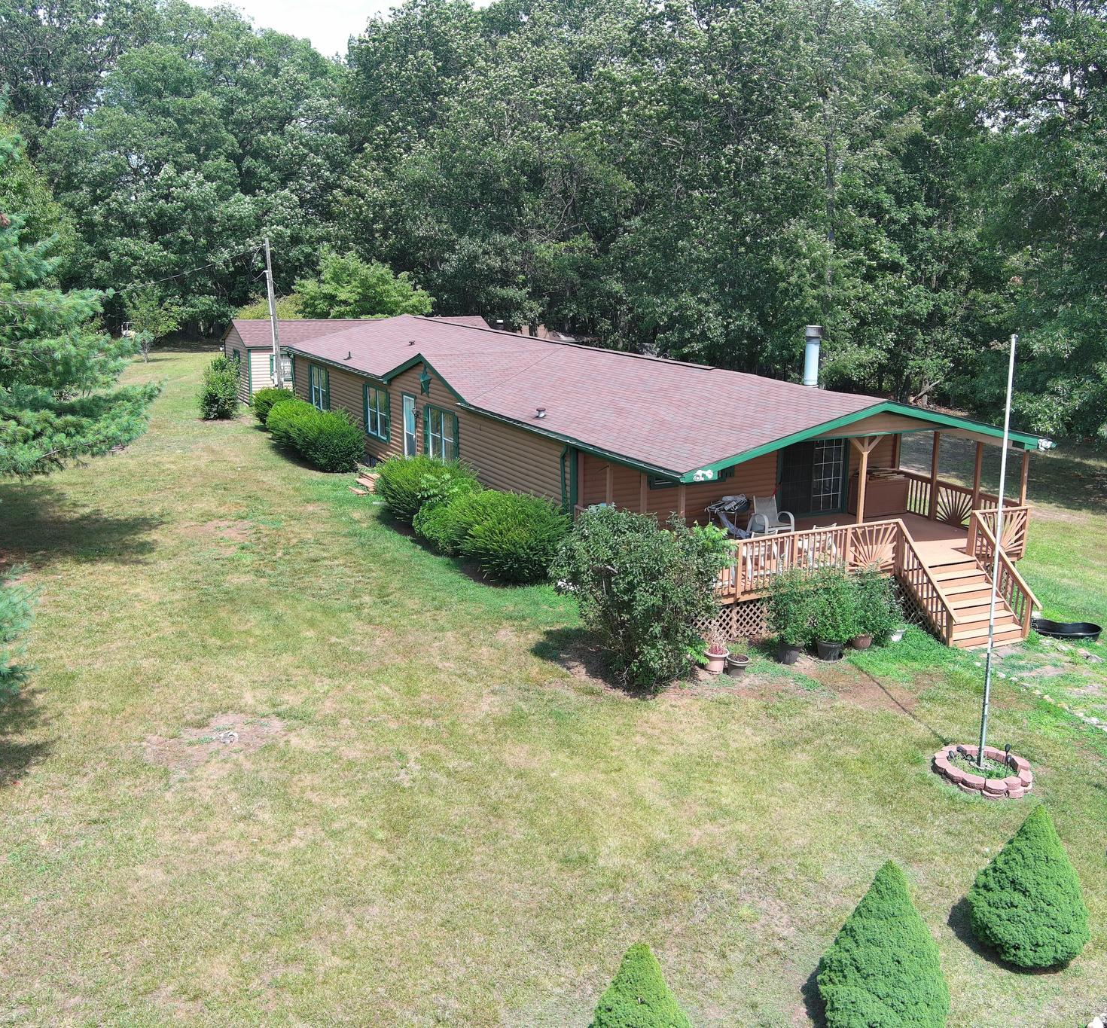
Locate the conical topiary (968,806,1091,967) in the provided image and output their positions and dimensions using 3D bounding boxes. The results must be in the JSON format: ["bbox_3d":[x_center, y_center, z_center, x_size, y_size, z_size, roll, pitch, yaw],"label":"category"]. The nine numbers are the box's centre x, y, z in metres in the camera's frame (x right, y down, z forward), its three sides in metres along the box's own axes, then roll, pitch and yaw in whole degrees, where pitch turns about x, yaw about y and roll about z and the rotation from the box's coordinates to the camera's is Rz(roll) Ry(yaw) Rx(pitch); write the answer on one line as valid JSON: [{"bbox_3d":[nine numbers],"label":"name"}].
[{"bbox_3d":[5.087,3.864,13.199,1.253,1.632,1.253,-7,14,-26],"label":"conical topiary"}]

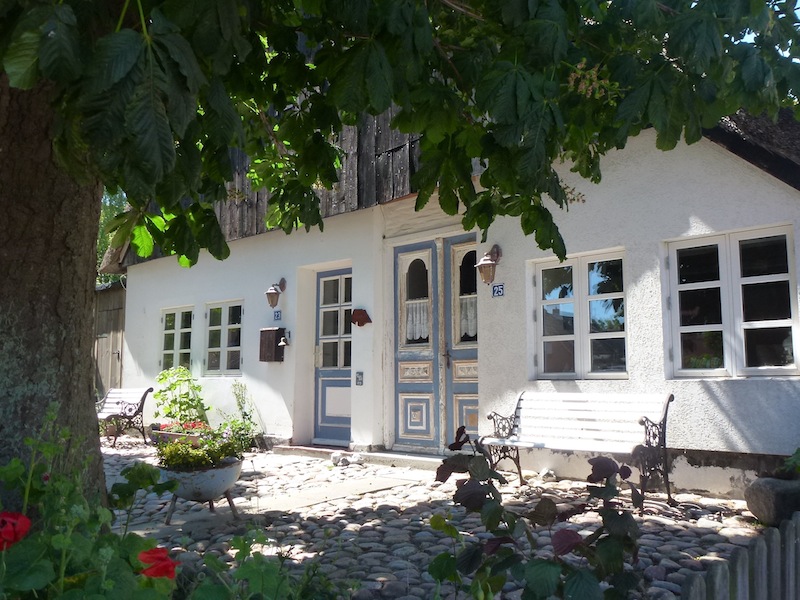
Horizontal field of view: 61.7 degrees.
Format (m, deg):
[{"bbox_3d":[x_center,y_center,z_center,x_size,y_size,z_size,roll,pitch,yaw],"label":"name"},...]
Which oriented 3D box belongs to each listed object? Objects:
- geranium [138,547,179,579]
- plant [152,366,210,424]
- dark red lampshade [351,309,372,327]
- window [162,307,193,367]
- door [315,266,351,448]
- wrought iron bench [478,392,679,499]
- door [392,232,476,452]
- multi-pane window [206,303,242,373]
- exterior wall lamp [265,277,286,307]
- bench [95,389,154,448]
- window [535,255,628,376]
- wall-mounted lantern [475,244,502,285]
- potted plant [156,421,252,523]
[{"bbox_3d":[-0.504,0.548,1.400,0.078,0.064,0.066,-6,-10,39],"label":"geranium"},{"bbox_3d":[-2.923,1.291,8.967,0.706,0.784,0.588,-6,-10,39],"label":"plant"},{"bbox_3d":[-0.408,0.185,7.100,0.210,0.190,0.210,-6,-9,42],"label":"dark red lampshade"},{"bbox_3d":[-3.336,0.629,9.985,0.892,1.039,0.108,-6,-10,39],"label":"window"},{"bbox_3d":[-0.726,0.685,8.083,0.843,2.127,0.108,-6,-10,39],"label":"door"},{"bbox_3d":[1.282,1.077,4.945,1.245,0.774,0.676,-6,-10,39],"label":"wrought iron bench"},{"bbox_3d":[0.434,0.470,7.106,1.264,2.234,0.118,-6,-10,39],"label":"door"},{"bbox_3d":[-2.429,0.533,9.242,0.892,1.039,0.108,-6,-10,39],"label":"multi-pane window"},{"bbox_3d":[-1.556,-0.085,8.403,0.196,0.402,0.274,-6,-10,39],"label":"exterior wall lamp"},{"bbox_3d":[-4.247,1.703,9.782,1.245,0.774,0.657,-6,-10,39],"label":"bench"},{"bbox_3d":[1.615,0.158,5.918,0.911,1.078,0.108,-6,-10,39],"label":"window"},{"bbox_3d":[0.846,-0.341,6.247,0.196,0.402,0.274,-6,-10,39],"label":"wall-mounted lantern"},{"bbox_3d":[-1.202,1.054,4.198,0.568,0.598,0.549,-6,-10,39],"label":"potted plant"}]

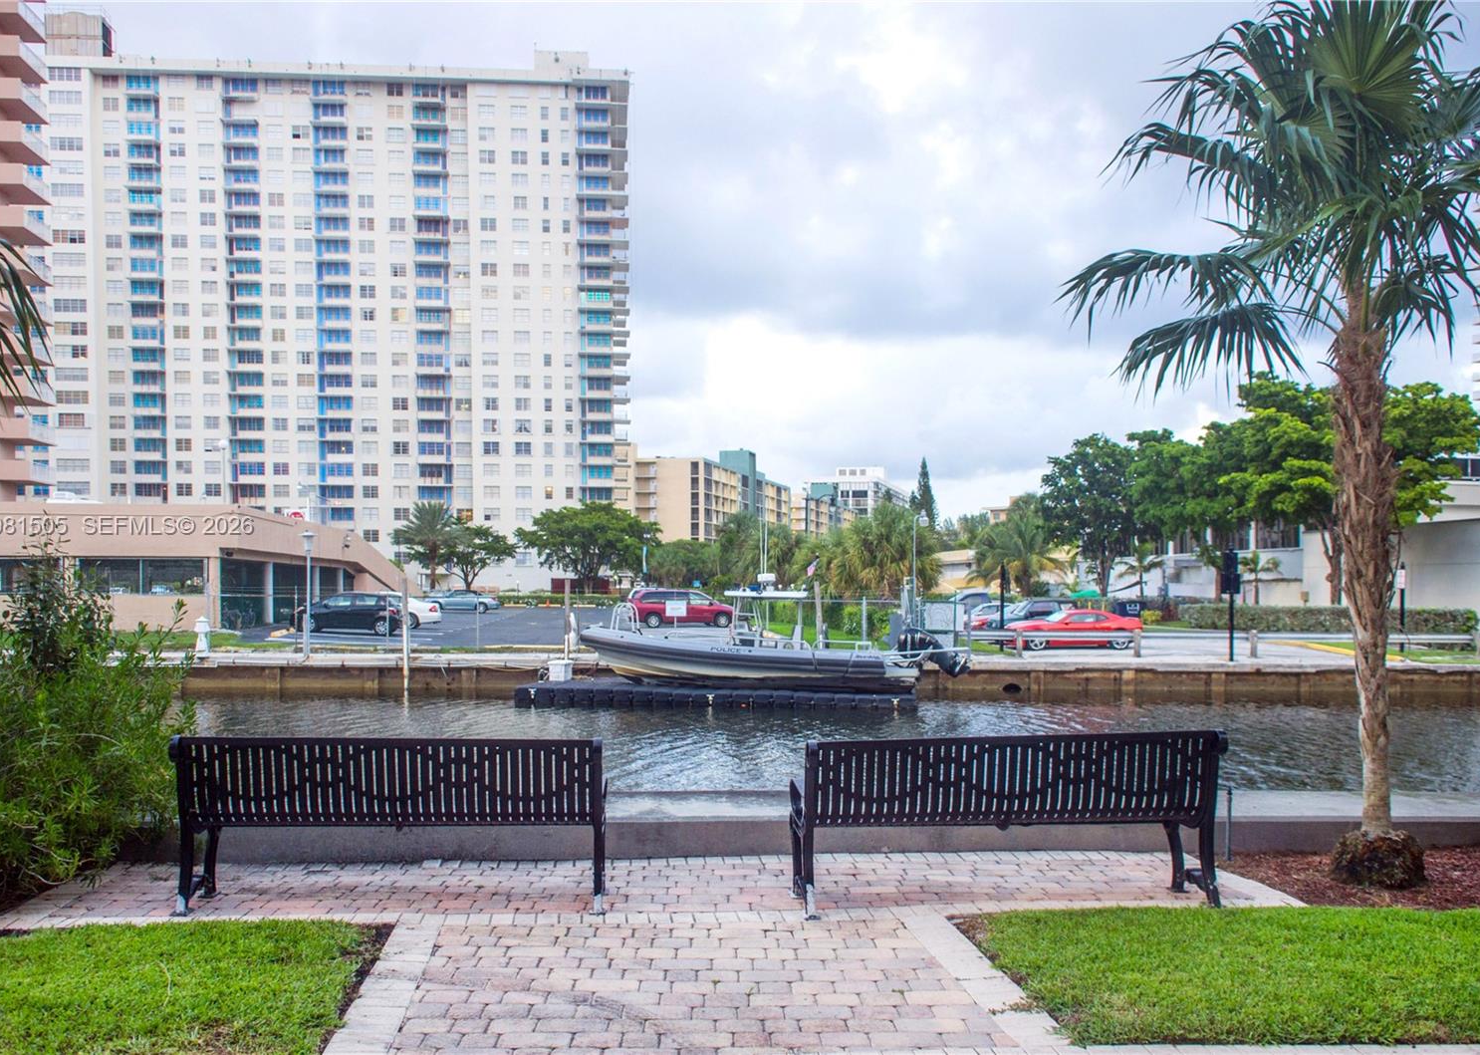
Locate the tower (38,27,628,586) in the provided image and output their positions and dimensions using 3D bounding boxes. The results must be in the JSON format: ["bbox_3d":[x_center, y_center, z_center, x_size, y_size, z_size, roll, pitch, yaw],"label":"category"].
[{"bbox_3d":[-50.100,-24.500,153.400,72.000,67.000,22.000,0,-2,-3],"label":"tower"}]

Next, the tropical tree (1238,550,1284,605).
[{"bbox_3d":[26.151,3.035,60.000,2.505,3.813,2.505,0,-2,0],"label":"tropical tree"}]

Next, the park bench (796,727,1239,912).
[{"bbox_3d":[1.230,1.360,5.700,1.940,0.810,0.620,0,-2,-6],"label":"park bench"}]

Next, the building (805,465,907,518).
[{"bbox_3d":[40.000,2.500,410.000,24.000,38.000,52.000,0,-2,13],"label":"building"}]

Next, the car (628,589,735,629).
[{"bbox_3d":[-2.500,3.500,53.000,4.950,1.740,1.930,1,-2,-13],"label":"car"}]

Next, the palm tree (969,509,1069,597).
[{"bbox_3d":[14.765,2.022,63.000,5.262,6.019,5.000,0,-2,0],"label":"palm tree"}]

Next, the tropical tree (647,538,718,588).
[{"bbox_3d":[-4.200,2.850,87.000,5.200,4.300,4.800,0,-2,0],"label":"tropical tree"}]

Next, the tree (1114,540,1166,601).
[{"bbox_3d":[22.522,3.010,67.000,2.900,4.600,2.900,0,-2,0],"label":"tree"}]

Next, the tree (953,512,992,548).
[{"bbox_3d":[26.284,3.243,135.000,5.200,10.000,5.200,0,-2,0],"label":"tree"}]

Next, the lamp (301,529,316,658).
[{"bbox_3d":[-11.575,1.741,32.000,0.434,3.381,0.434,0,-2,0],"label":"lamp"}]

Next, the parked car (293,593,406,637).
[{"bbox_3d":[-14.500,3.100,44.100,3.950,1.520,1.700,0,-2,1],"label":"parked car"}]

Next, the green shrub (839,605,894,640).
[{"bbox_3d":[4.760,3.620,45.200,2.100,1.350,1.700,0,-2,0],"label":"green shrub"}]

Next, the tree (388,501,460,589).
[{"bbox_3d":[-27.800,1.700,105.000,6.000,7.700,5.900,0,-2,0],"label":"tree"}]

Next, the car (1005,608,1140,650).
[{"bbox_3d":[11.630,3.540,41.850,4.840,1.380,1.920,0,-2,-2],"label":"car"}]

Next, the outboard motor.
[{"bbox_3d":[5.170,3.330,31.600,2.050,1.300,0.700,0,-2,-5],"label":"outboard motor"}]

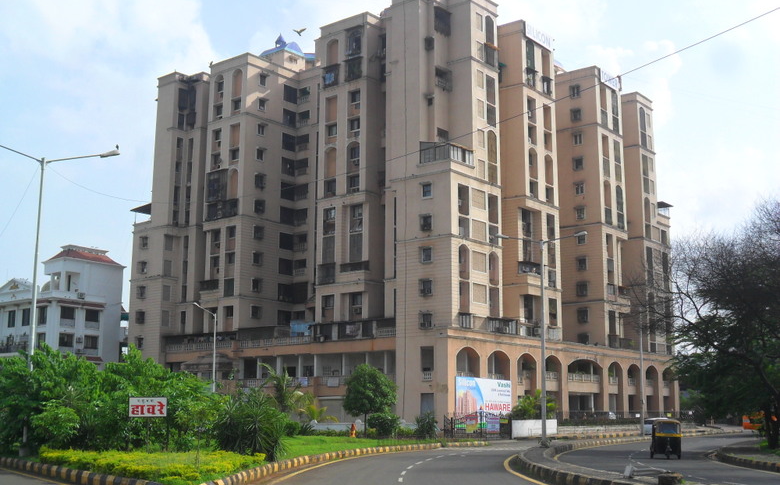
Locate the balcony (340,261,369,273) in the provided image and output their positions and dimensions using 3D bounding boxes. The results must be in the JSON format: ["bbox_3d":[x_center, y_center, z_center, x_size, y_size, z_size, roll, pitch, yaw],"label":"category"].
[{"bbox_3d":[-3.365,2.663,100.444,3.337,1.082,1.200,-8,-13,38],"label":"balcony"}]

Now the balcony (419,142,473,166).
[{"bbox_3d":[5.428,-7.975,94.508,3.669,1.551,3.887,-8,-13,38],"label":"balcony"}]

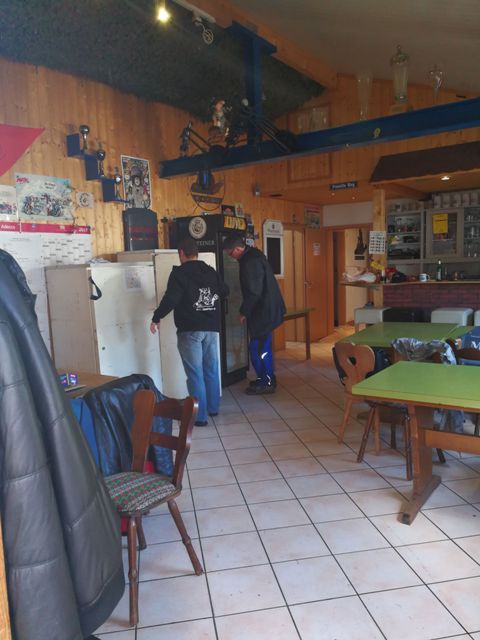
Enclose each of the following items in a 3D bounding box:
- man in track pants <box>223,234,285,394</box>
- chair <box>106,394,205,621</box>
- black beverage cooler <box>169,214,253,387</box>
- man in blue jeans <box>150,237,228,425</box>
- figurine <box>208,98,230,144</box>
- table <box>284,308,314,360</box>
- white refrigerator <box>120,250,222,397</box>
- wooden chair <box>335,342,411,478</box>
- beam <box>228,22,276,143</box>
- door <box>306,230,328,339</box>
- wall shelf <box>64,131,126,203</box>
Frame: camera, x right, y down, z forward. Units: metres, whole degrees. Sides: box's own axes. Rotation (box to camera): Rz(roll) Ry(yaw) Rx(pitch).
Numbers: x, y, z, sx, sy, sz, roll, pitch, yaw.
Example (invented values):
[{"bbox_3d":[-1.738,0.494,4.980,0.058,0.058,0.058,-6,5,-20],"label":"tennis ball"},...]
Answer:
[{"bbox_3d":[0.145,-0.087,5.780,0.620,1.760,0.480,-1,6,13],"label":"man in track pants"},{"bbox_3d":[-0.457,0.781,2.244,0.430,0.820,0.520,2,7,35],"label":"chair"},{"bbox_3d":[-0.334,-0.244,6.344,0.660,2.040,0.610,2,7,35],"label":"black beverage cooler"},{"bbox_3d":[-0.462,0.093,4.660,0.600,1.690,0.450,-5,6,-28],"label":"man in blue jeans"},{"bbox_3d":[-0.237,-2.239,5.672,0.220,0.470,0.230,3,8,43],"label":"figurine"},{"bbox_3d":[0.504,0.257,7.465,0.800,0.760,1.200,2,7,35],"label":"table"},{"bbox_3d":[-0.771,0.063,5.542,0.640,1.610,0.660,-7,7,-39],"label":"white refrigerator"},{"bbox_3d":[1.010,0.576,3.774,0.500,0.820,0.450,-6,7,-37],"label":"wooden chair"},{"bbox_3d":[0.201,-2.476,5.368,0.190,1.120,0.720,2,7,35],"label":"beam"},{"bbox_3d":[1.525,-0.671,9.799,0.080,2.070,0.900,2,7,35],"label":"door"},{"bbox_3d":[-1.468,-1.599,5.349,0.200,0.620,0.730,2,7,35],"label":"wall shelf"}]

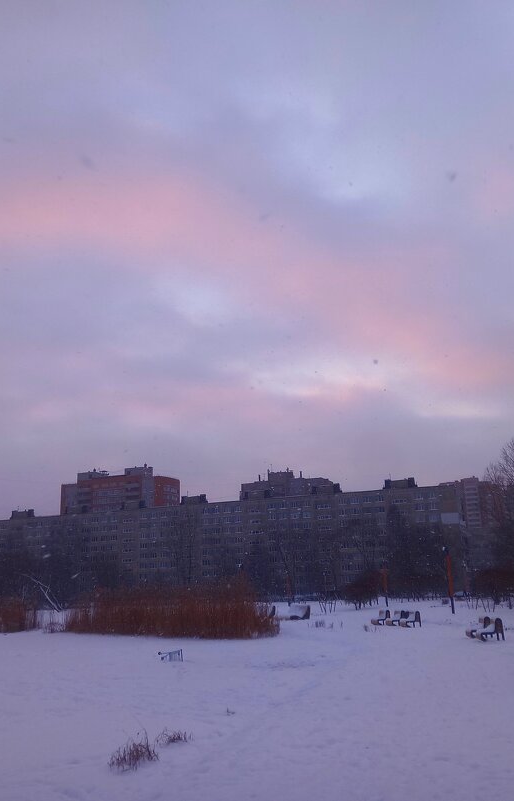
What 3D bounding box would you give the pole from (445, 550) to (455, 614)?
[{"bbox_3d":[12.393,11.624,49.278,0.220,3.950,0.220,-1,-14,0],"label":"pole"}]

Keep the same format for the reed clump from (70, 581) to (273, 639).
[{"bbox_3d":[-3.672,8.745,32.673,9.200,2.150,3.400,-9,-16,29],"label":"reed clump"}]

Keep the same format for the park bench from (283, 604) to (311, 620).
[{"bbox_3d":[2.127,12.034,43.685,1.800,0.800,0.800,-9,-16,29],"label":"park bench"}]

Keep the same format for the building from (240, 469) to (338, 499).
[{"bbox_3d":[10.840,46.250,267.366,28.000,42.500,19.000,-7,-15,21],"label":"building"}]

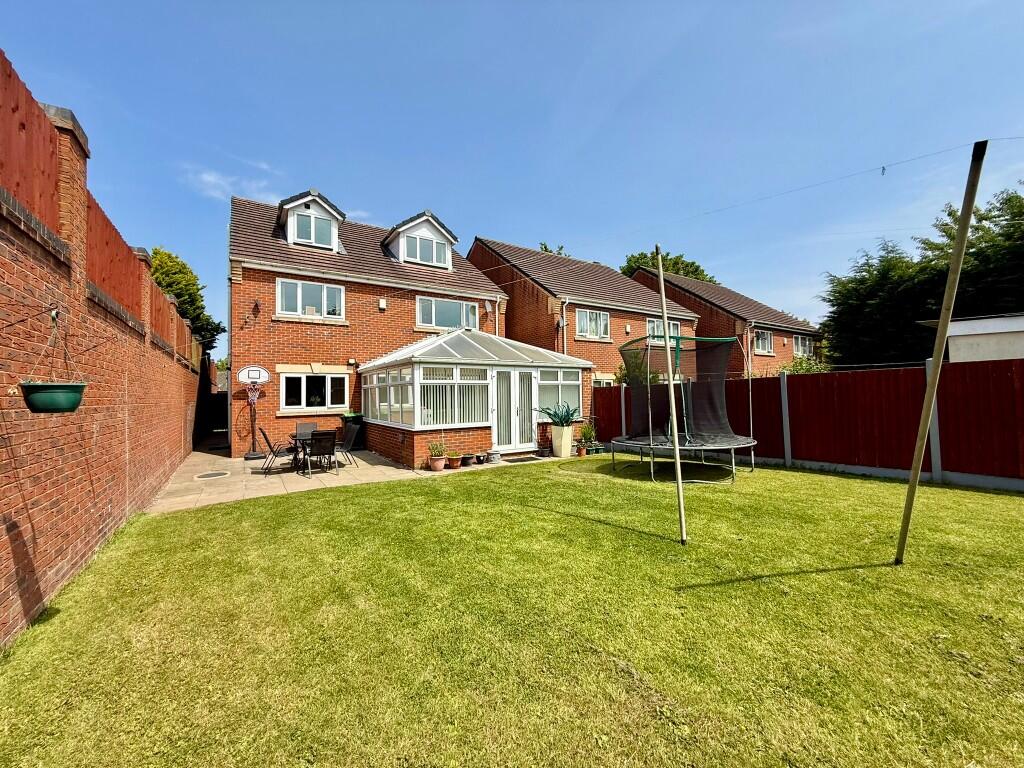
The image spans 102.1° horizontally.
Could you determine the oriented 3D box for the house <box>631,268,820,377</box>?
[{"bbox_3d":[10.690,-1.919,24.664,8.450,8.950,10.800,0,-2,-34],"label":"house"}]

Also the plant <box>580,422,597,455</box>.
[{"bbox_3d":[1.961,1.391,10.626,0.380,0.806,0.380,-1,-2,0],"label":"plant"}]

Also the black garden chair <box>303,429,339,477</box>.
[{"bbox_3d":[-3.750,1.338,8.106,0.560,0.880,0.640,0,-2,-38],"label":"black garden chair"}]

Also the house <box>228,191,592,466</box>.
[{"bbox_3d":[-5.162,-2.410,15.316,8.800,8.910,14.600,0,-2,-34],"label":"house"}]

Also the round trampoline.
[{"bbox_3d":[3.116,0.405,7.726,2.480,2.420,2.480,-1,-2,1],"label":"round trampoline"}]

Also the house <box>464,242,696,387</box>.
[{"bbox_3d":[2.196,-2.275,21.270,8.550,9.120,10.850,0,-2,-34],"label":"house"}]

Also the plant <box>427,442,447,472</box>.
[{"bbox_3d":[-1.558,1.497,8.550,0.380,0.554,0.360,-1,-2,0],"label":"plant"}]

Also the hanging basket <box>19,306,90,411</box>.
[{"bbox_3d":[-2.459,-0.123,2.227,0.250,0.565,0.250,0,-2,-34],"label":"hanging basket"}]

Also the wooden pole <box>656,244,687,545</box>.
[{"bbox_3d":[1.544,0.034,4.047,0.075,2.937,0.075,3,-10,-34],"label":"wooden pole"}]

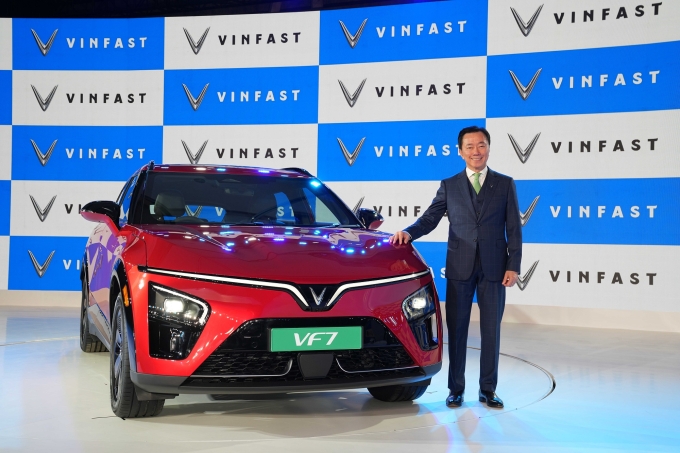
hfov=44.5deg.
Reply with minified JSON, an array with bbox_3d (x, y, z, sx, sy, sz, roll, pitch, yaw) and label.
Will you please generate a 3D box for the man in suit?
[{"bbox_3d":[0.725,0.249,5.160,0.800,1.720,0.370,1,-1,9],"label":"man in suit"}]

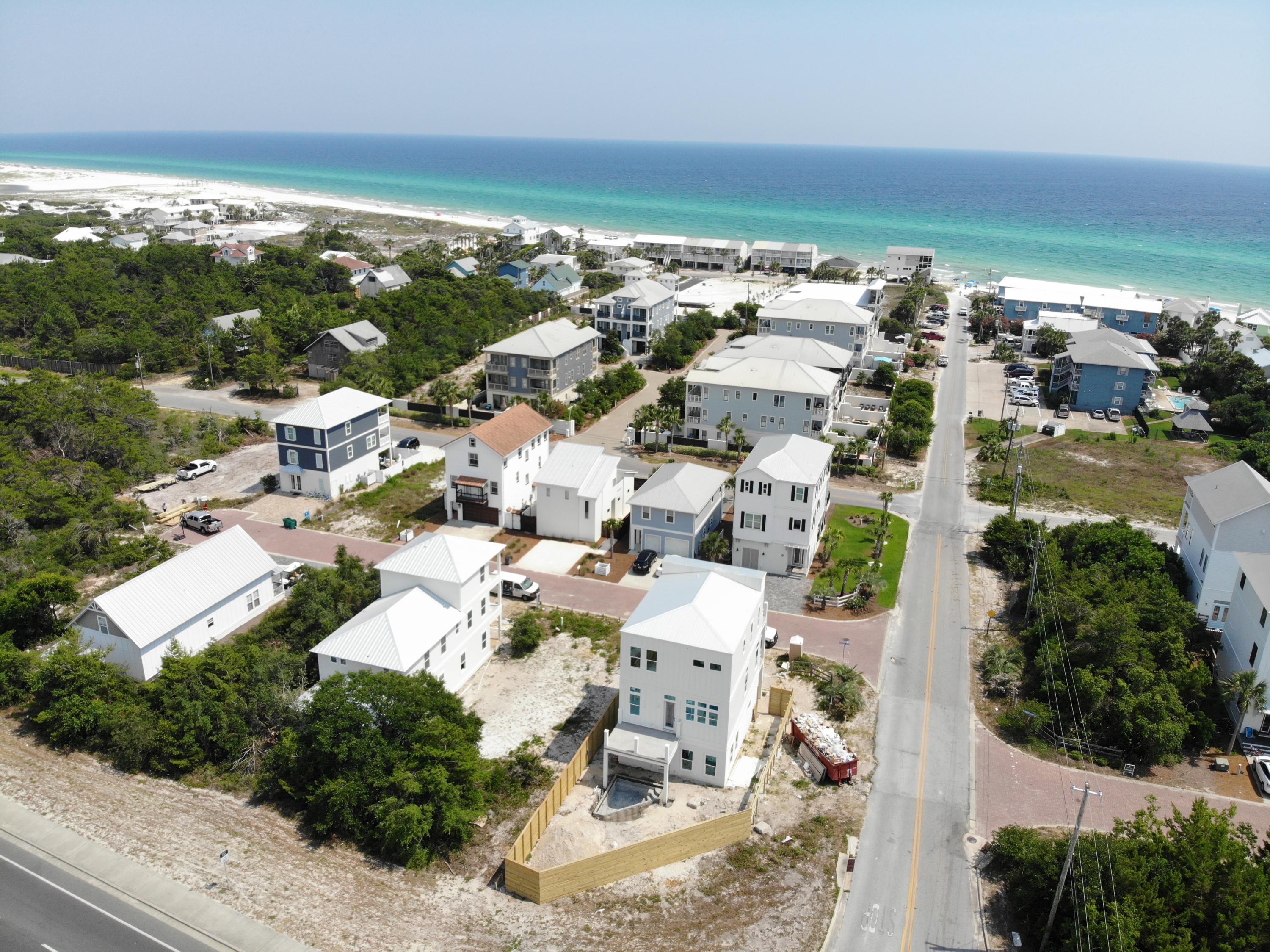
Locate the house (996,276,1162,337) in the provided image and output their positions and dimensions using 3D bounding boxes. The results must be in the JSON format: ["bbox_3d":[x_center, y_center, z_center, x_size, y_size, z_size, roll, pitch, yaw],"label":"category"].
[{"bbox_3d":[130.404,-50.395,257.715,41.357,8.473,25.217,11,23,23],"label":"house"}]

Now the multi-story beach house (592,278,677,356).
[{"bbox_3d":[0.333,-38.133,208.174,13.517,14.626,17.753,9,22,19],"label":"multi-story beach house"}]

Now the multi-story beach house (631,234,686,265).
[{"bbox_3d":[10.966,-86.893,339.207,18.822,10.784,14.956,9,22,18],"label":"multi-story beach house"}]

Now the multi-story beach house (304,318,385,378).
[{"bbox_3d":[-58.522,-25.972,179.889,10.289,9.280,14.626,7,22,14],"label":"multi-story beach house"}]

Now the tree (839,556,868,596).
[{"bbox_3d":[24.835,11.726,101.434,3.400,4.700,3.400,8,22,17],"label":"tree"}]

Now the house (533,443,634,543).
[{"bbox_3d":[-5.961,0.779,113.267,8.170,9.784,14.626,8,22,16],"label":"house"}]

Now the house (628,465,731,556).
[{"bbox_3d":[5.599,3.277,109.543,8.877,8.372,14.626,9,22,18],"label":"house"}]

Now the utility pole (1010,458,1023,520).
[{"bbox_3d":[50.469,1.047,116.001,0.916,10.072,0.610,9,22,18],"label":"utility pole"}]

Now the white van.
[{"bbox_3d":[-13.180,11.815,95.184,5.748,2.086,2.035,9,22,18],"label":"white van"}]

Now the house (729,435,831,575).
[{"bbox_3d":[17.718,2.501,104.814,9.078,13.819,14.626,8,22,17],"label":"house"}]

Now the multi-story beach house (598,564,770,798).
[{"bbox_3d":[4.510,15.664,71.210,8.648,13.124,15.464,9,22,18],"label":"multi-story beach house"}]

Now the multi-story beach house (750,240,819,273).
[{"bbox_3d":[57.353,-83.930,337.322,22.696,10.289,11.096,8,22,17],"label":"multi-story beach house"}]

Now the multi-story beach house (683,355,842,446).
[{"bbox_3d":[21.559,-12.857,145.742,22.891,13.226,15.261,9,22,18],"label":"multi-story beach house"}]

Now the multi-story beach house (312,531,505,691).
[{"bbox_3d":[-20.496,13.250,83.305,9.304,12.670,18.875,8,22,17],"label":"multi-story beach house"}]

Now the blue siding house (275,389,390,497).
[{"bbox_3d":[-44.692,-6.086,131.498,9.350,13.130,15.600,8,22,17],"label":"blue siding house"}]

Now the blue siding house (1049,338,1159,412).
[{"bbox_3d":[89.879,-20.123,170.541,17.397,12.209,14.243,9,22,18],"label":"blue siding house"}]

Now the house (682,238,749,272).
[{"bbox_3d":[31.944,-87.983,349.635,22.500,11.170,12.000,8,22,17],"label":"house"}]

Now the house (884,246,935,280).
[{"bbox_3d":[97.357,-75.107,313.325,16.000,11.630,12.500,8,22,16],"label":"house"}]

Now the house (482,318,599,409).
[{"bbox_3d":[-16.832,-21.415,164.614,13.531,13.633,21.976,9,22,18],"label":"house"}]

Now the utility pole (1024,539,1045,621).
[{"bbox_3d":[40.846,10.596,90.370,1.628,10.581,0.509,9,22,18],"label":"utility pole"}]

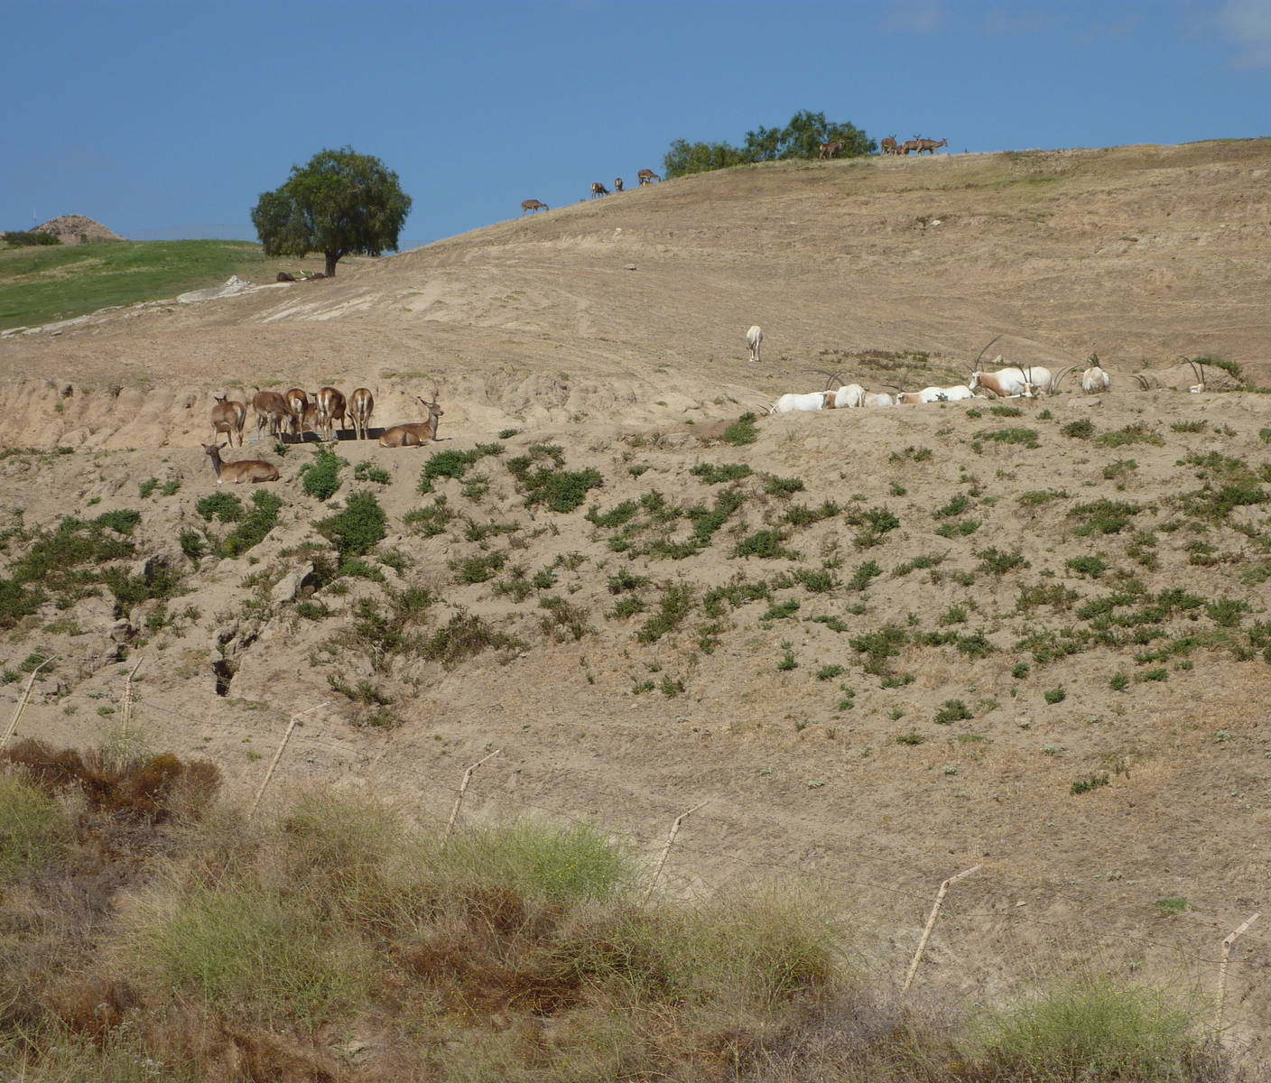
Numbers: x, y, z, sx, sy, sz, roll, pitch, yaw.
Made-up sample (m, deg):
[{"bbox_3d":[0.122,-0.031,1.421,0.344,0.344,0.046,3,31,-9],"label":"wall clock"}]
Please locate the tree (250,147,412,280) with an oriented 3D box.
[{"bbox_3d":[-17.949,-19.480,165.000,9.457,7.659,9.000,0,2,0],"label":"tree"}]

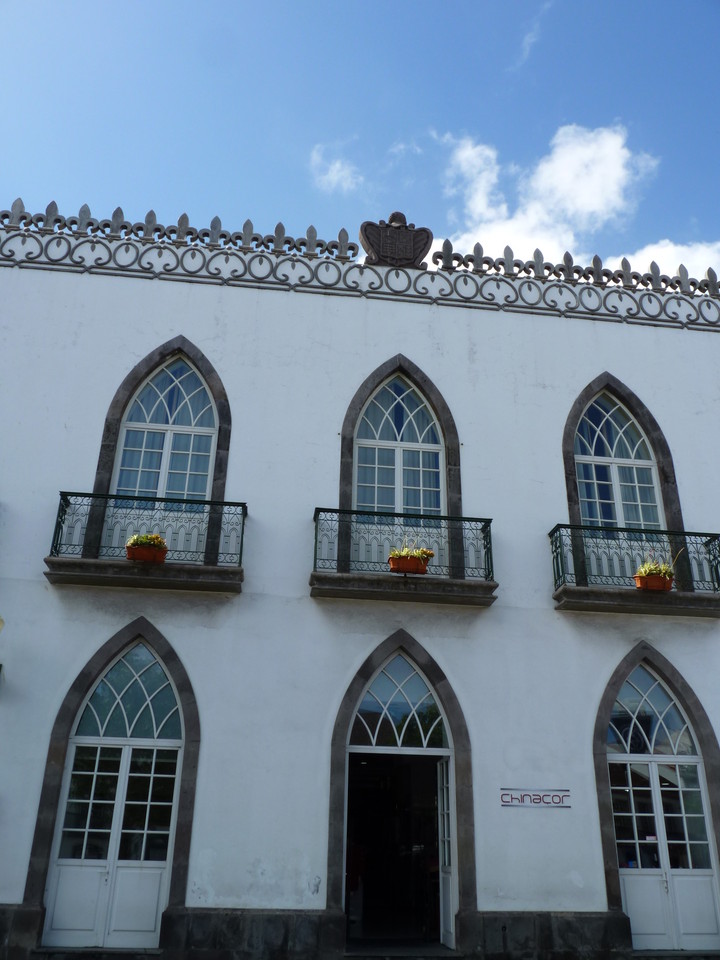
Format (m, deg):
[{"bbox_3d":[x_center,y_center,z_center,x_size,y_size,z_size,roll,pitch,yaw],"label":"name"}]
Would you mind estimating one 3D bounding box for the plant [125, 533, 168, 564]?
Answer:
[{"bbox_3d":[-3.155,1.027,11.504,0.585,0.445,0.234,4,-25,-6],"label":"plant"}]

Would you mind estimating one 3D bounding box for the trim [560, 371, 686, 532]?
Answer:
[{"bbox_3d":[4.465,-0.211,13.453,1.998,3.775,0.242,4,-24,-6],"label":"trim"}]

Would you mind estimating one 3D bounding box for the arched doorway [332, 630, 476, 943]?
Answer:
[{"bbox_3d":[0.593,3.999,11.075,2.024,3.739,0.242,4,-24,-6],"label":"arched doorway"}]

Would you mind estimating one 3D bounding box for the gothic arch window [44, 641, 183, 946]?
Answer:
[{"bbox_3d":[-3.311,4.209,10.849,1.544,3.996,0.211,4,-25,-6],"label":"gothic arch window"}]

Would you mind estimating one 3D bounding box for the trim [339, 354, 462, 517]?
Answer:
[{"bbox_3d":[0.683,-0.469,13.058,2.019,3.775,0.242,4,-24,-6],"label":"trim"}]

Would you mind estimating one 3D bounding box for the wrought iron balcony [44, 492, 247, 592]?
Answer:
[{"bbox_3d":[-3.093,0.997,11.479,2.783,1.380,0.598,4,-24,-6],"label":"wrought iron balcony"}]

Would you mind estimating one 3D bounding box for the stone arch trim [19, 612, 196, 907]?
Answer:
[{"bbox_3d":[-3.282,3.803,10.883,2.059,3.802,0.234,4,-25,-6],"label":"stone arch trim"}]

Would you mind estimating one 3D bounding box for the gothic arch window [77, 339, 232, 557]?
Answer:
[{"bbox_3d":[-3.118,-0.591,12.600,2.003,4.074,0.242,4,-24,-6],"label":"gothic arch window"}]

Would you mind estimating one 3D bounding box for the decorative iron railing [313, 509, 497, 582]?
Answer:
[{"bbox_3d":[0.659,1.085,11.977,2.743,0.989,0.540,4,-24,-6],"label":"decorative iron railing"}]

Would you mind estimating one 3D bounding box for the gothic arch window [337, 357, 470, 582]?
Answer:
[{"bbox_3d":[0.690,-0.348,13.302,2.053,4.200,0.269,4,-25,-6],"label":"gothic arch window"}]

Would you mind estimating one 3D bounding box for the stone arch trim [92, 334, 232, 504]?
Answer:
[{"bbox_3d":[-3.196,-0.684,12.940,2.047,4.048,0.234,4,-25,-6],"label":"stone arch trim"}]

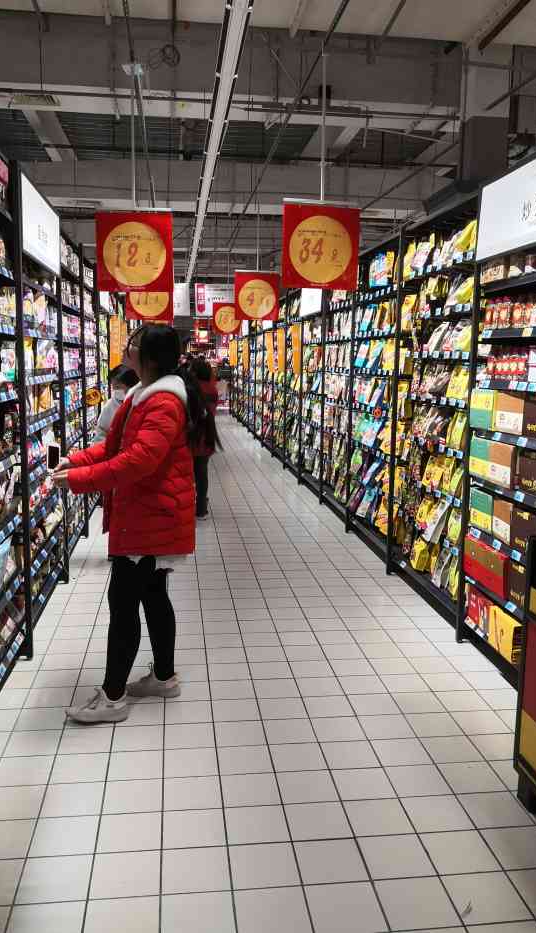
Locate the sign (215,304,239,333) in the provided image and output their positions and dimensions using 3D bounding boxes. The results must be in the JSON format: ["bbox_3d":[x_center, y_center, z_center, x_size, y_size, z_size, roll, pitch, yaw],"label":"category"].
[{"bbox_3d":[-0.809,-2.957,14.642,0.600,0.630,0.020,0,8,-7],"label":"sign"}]

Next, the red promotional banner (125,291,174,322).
[{"bbox_3d":[-1.462,-2.104,8.980,0.600,0.630,0.020,0,8,-7],"label":"red promotional banner"}]

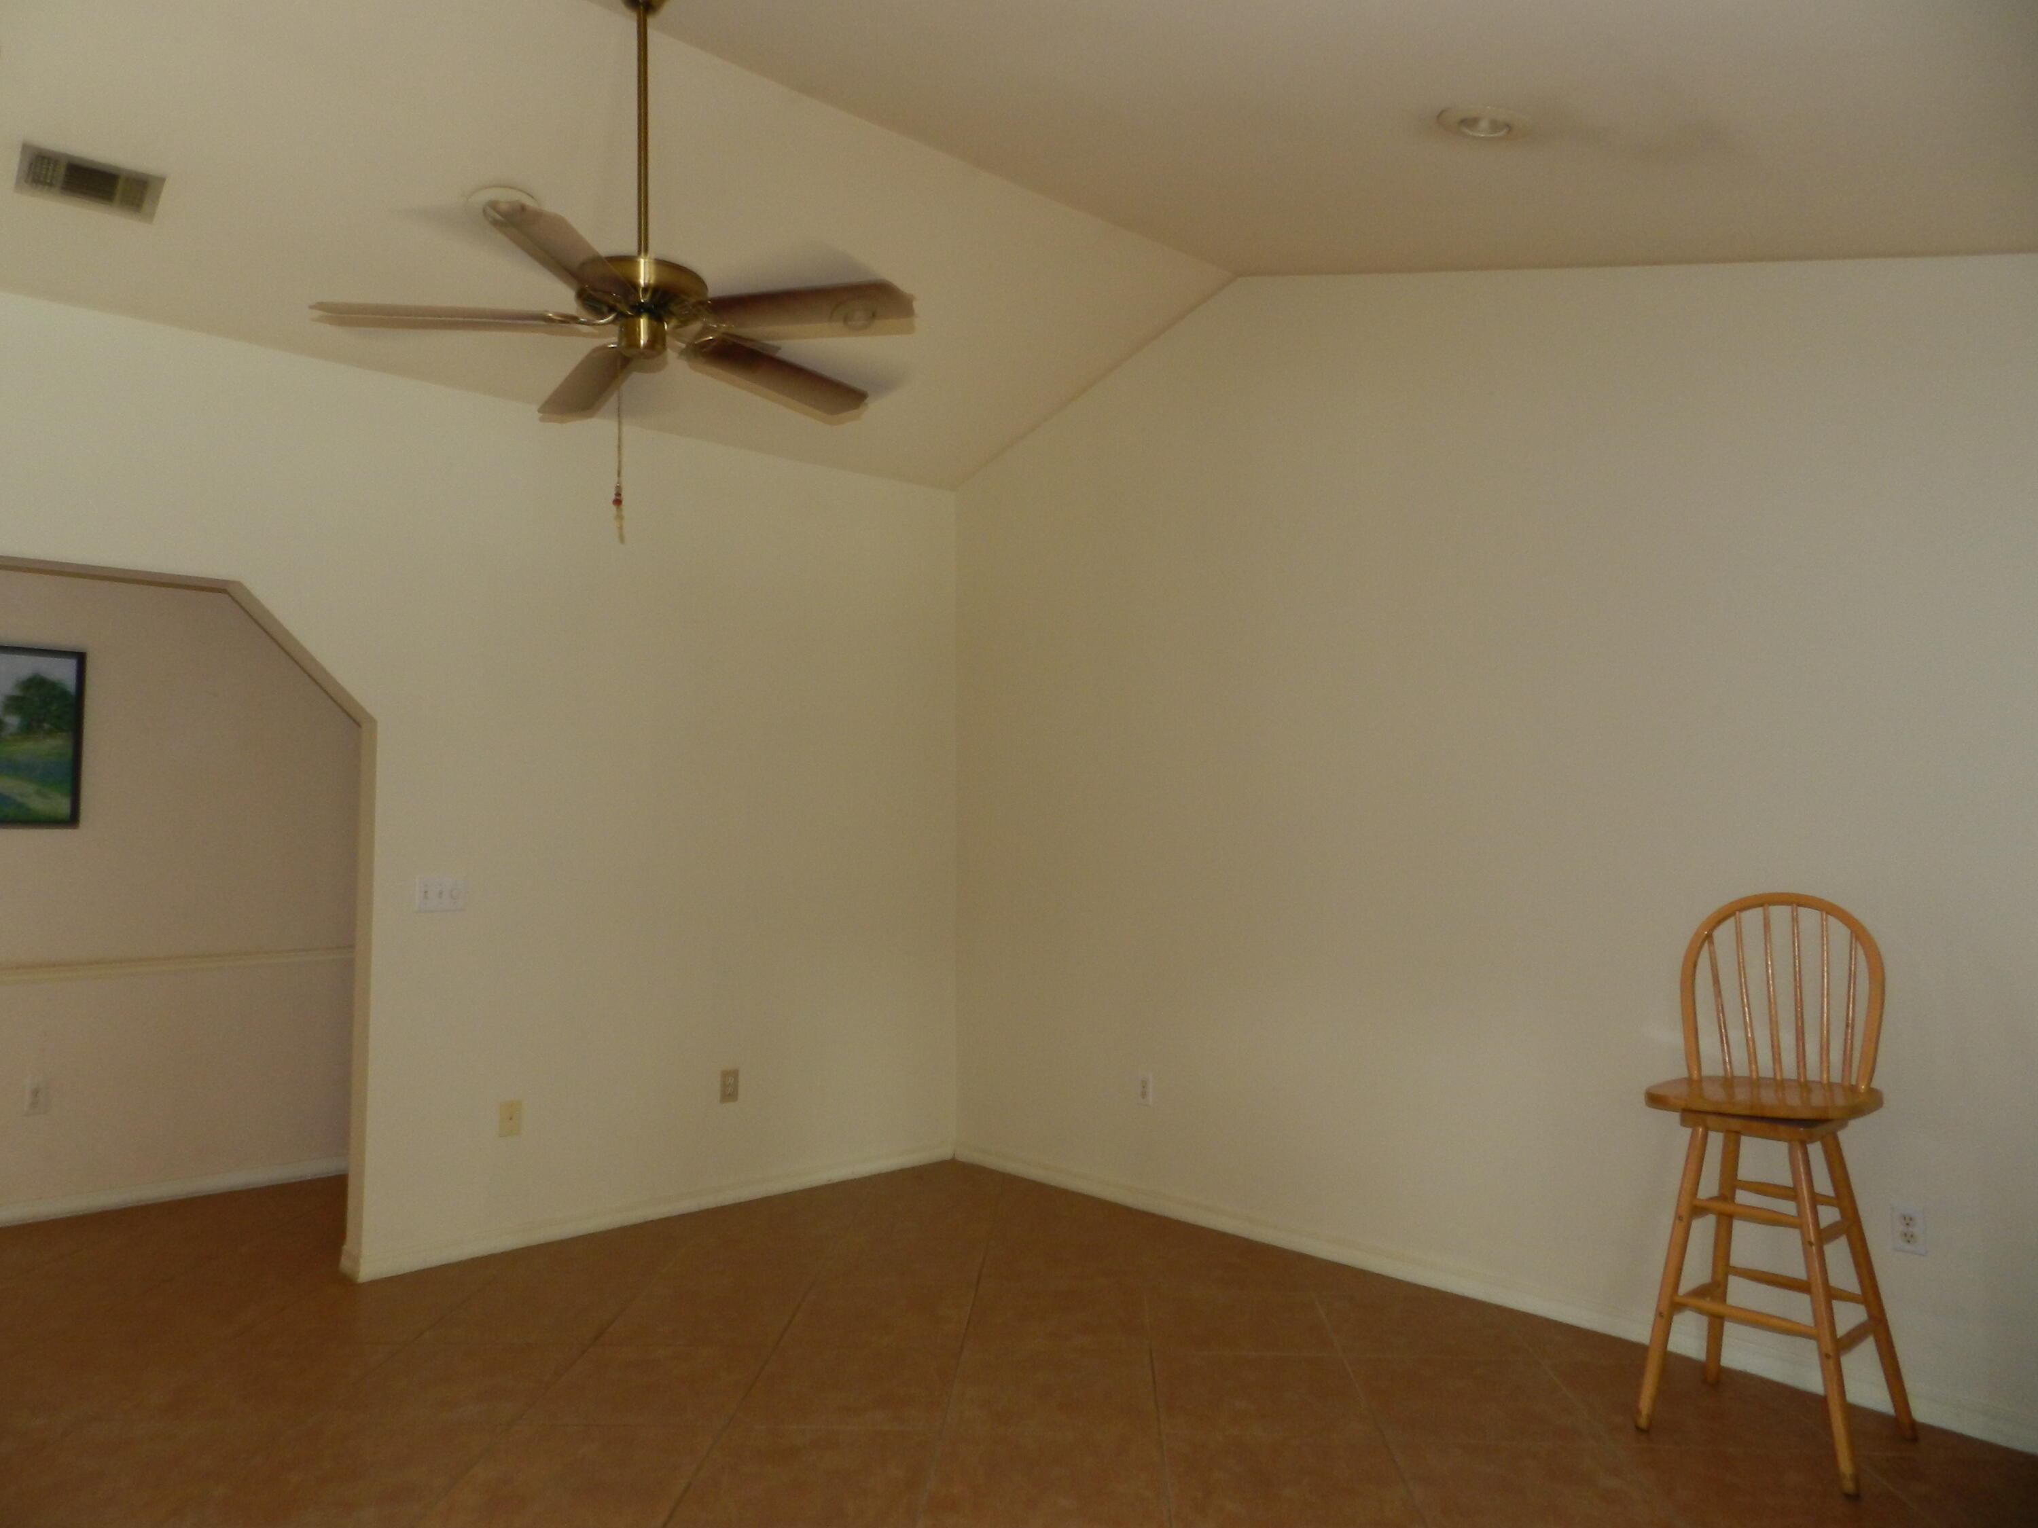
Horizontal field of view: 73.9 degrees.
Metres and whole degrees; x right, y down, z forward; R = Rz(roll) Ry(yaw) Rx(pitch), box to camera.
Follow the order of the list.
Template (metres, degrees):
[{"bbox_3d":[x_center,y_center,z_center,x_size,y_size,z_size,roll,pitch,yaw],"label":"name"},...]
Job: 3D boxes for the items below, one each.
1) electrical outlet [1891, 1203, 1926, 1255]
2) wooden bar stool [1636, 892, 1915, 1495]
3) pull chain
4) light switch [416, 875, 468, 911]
[{"bbox_3d":[2.100,1.098,3.192,0.010,0.115,0.071,3,-4,-41],"label":"electrical outlet"},{"bbox_3d":[1.740,0.924,3.150,0.502,1.226,0.509,-3,-4,39],"label":"wooden bar stool"},{"bbox_3d":[-0.882,-0.664,2.990,0.028,0.360,0.024,3,-4,-41],"label":"pull chain"},{"bbox_3d":[-1.906,0.428,4.468,0.163,0.115,0.017,3,-4,-41],"label":"light switch"}]

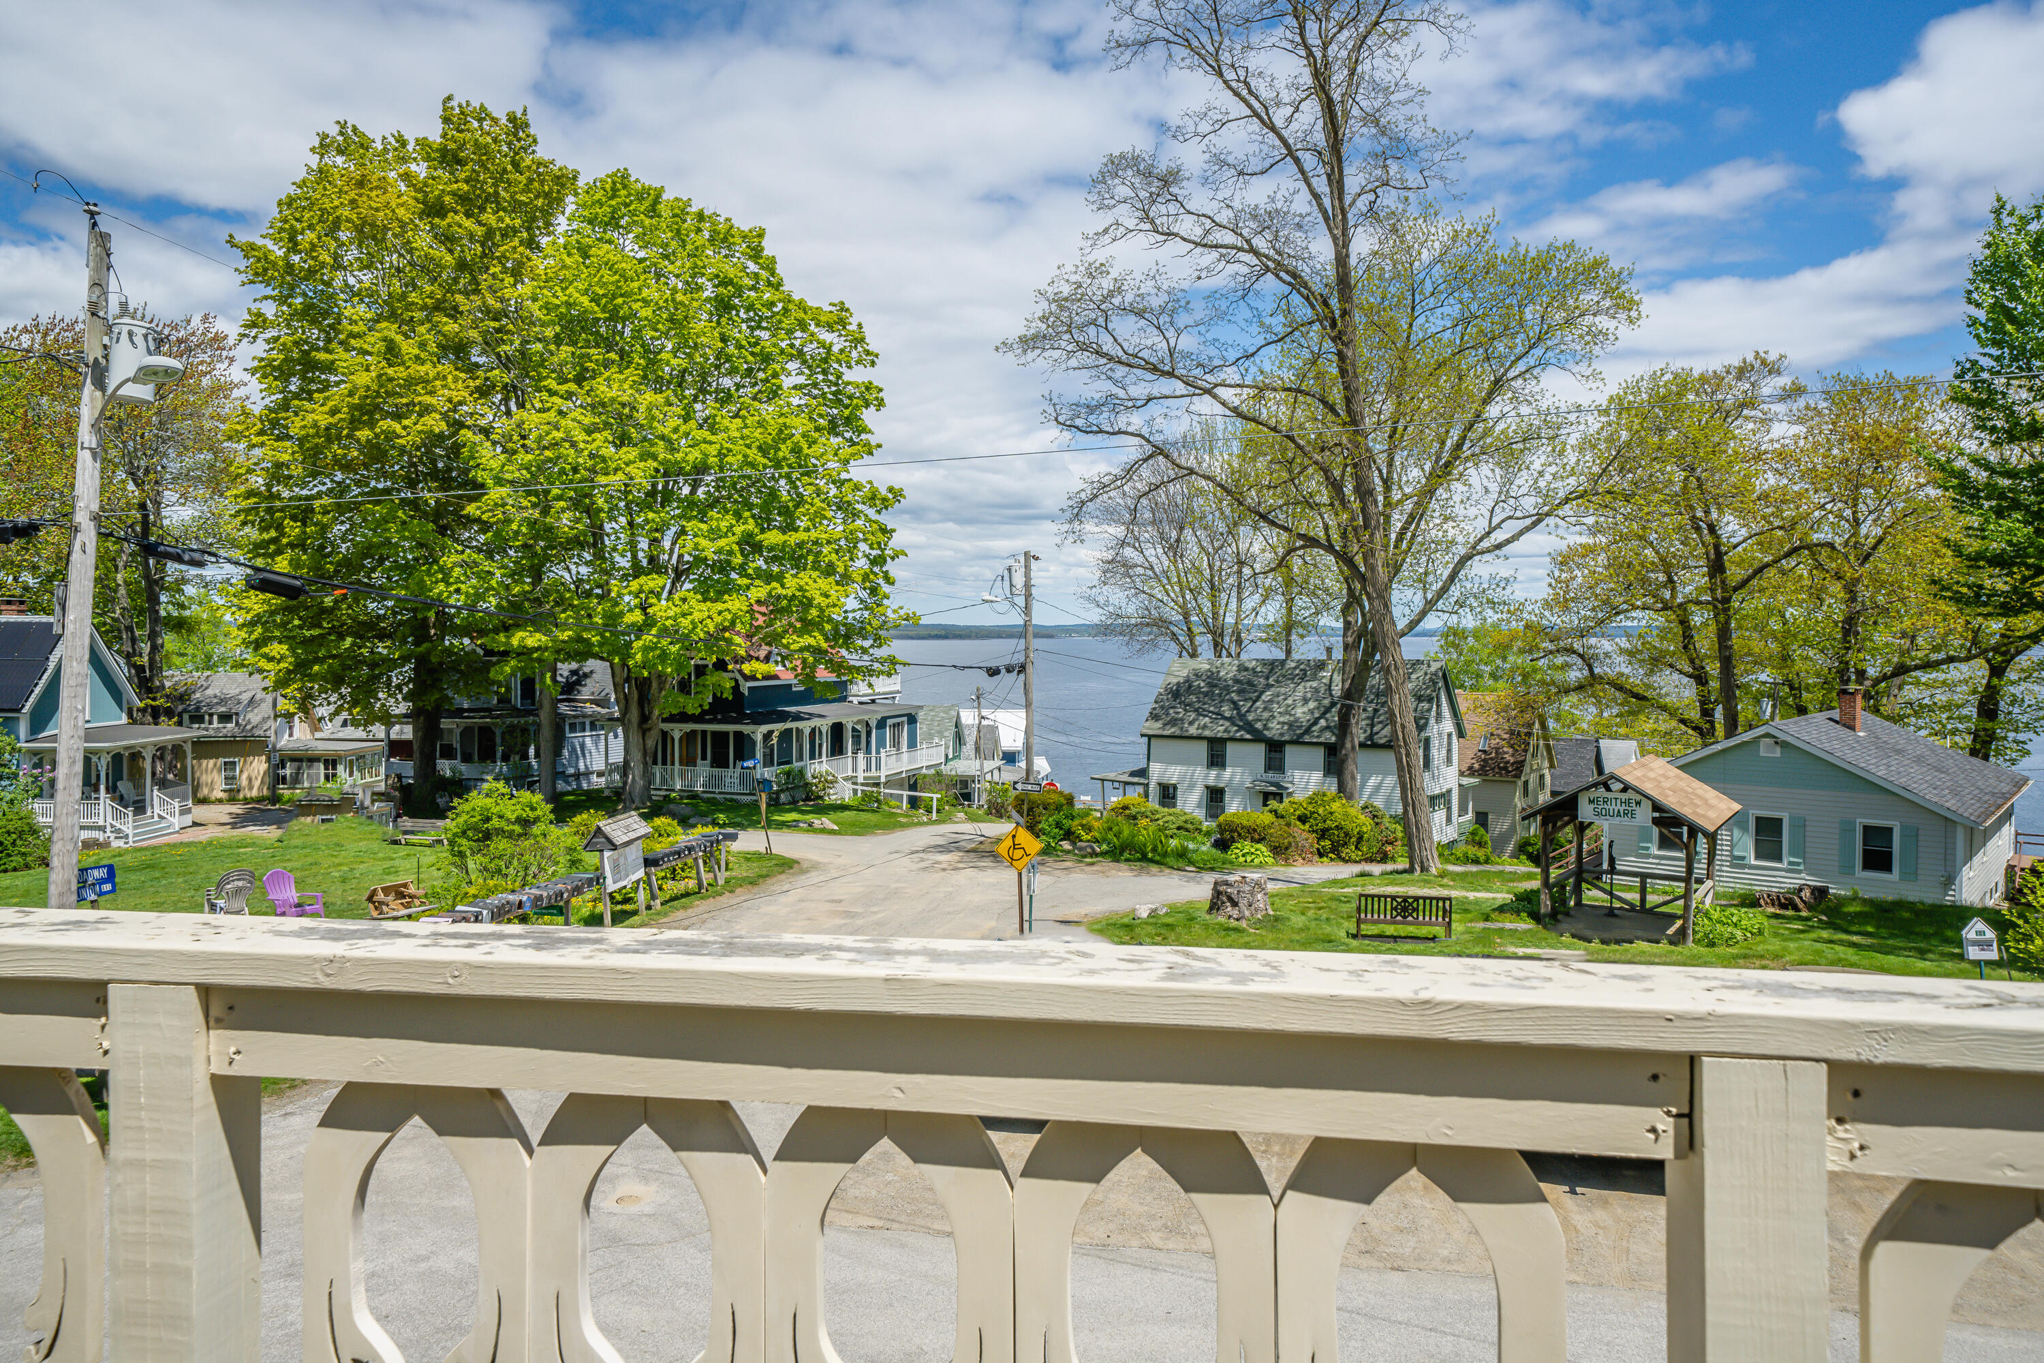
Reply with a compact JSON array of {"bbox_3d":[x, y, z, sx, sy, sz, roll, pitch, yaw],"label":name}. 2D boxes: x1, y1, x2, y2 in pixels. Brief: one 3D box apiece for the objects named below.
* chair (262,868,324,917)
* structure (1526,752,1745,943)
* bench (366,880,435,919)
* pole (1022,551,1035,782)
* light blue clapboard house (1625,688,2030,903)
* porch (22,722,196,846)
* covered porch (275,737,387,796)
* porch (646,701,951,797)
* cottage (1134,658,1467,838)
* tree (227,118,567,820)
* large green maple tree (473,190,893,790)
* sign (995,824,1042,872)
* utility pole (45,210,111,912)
[{"bbox_3d":[-13.172,3.914,24.648,0.840,0.950,0.760,1,2,29],"label":"chair"},{"bbox_3d":[11.522,3.064,25.720,3.200,3.030,3.710,1,2,35],"label":"structure"},{"bbox_3d":[-11.299,4.045,24.753,0.650,0.680,1.250,1,2,27],"label":"bench"},{"bbox_3d":[0.240,0.373,43.039,0.250,8.850,0.250,-1,2,0],"label":"pole"},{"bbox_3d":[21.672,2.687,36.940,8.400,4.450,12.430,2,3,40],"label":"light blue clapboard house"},{"bbox_3d":[-26.800,3.017,40.530,2.900,3.050,4.900,0,2,-2],"label":"porch"},{"bbox_3d":[-32.800,3.989,64.674,3.800,2.800,3.700,0,2,7],"label":"covered porch"},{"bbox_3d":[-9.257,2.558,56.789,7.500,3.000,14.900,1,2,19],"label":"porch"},{"bbox_3d":[14.350,3.401,70.157,14.700,9.200,7.450,1,2,35],"label":"cottage"},{"bbox_3d":[-19.024,-6.813,41.788,10.500,21.900,10.200,0,2,0],"label":"tree"},{"bbox_3d":[-11.500,-6.471,45.805,15.000,21.400,14.500,0,2,0],"label":"large green maple tree"},{"bbox_3d":[-0.041,2.897,23.600,0.840,0.840,0.040,-2,2,0],"label":"sign"},{"bbox_3d":[-10.064,-0.106,14.505,0.280,9.800,0.280,3,2,0],"label":"utility pole"}]

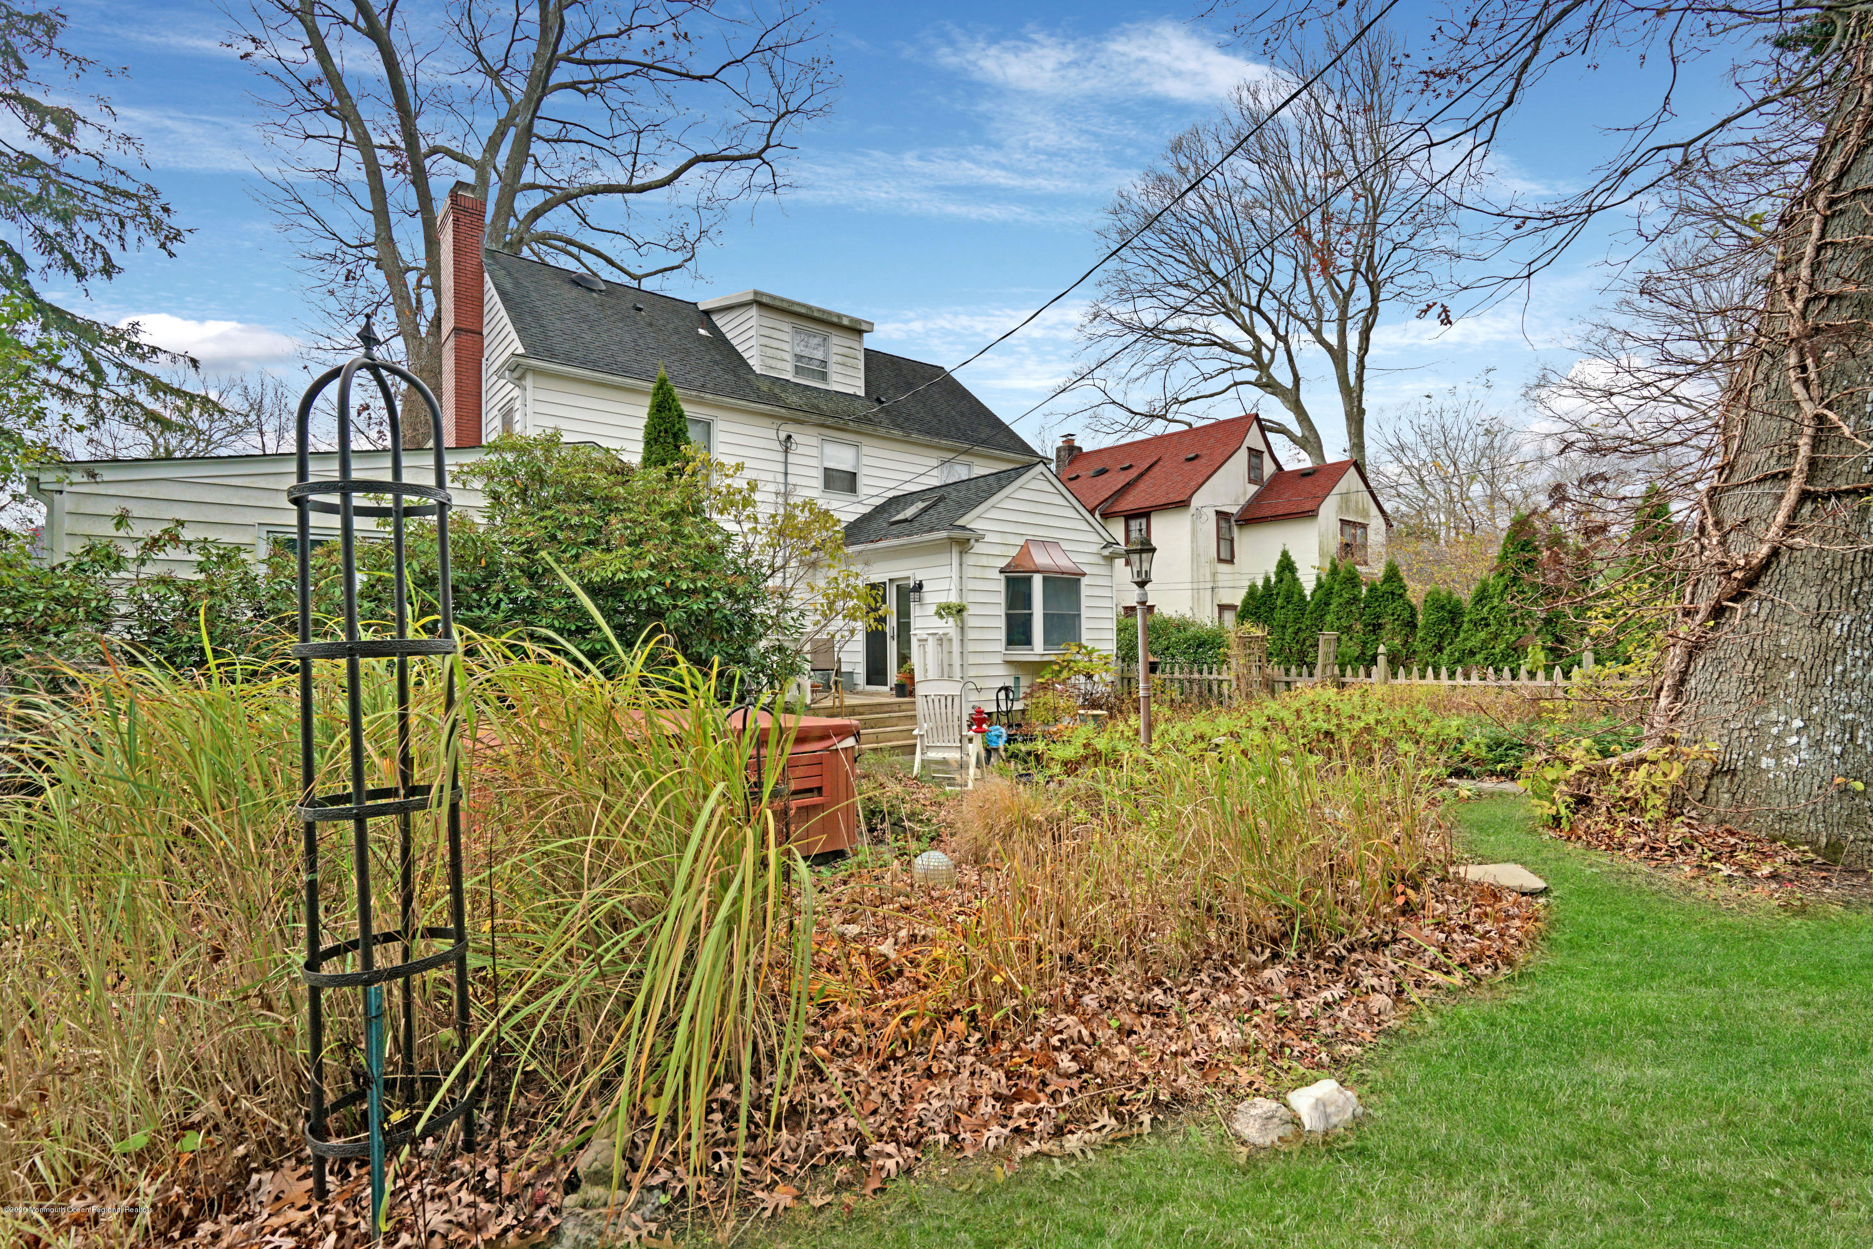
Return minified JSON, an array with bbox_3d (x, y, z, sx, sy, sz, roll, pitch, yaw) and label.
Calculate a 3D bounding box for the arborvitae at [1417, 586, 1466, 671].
[{"bbox_3d":[8.734,0.596,14.375,0.750,2.510,0.750,-1,-1,0],"label":"arborvitae"}]

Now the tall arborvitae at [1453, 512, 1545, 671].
[{"bbox_3d":[9.396,-0.019,13.762,1.391,3.701,1.391,-1,-1,0],"label":"tall arborvitae"}]

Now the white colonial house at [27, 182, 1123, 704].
[{"bbox_3d":[-4.947,-2.945,16.284,16.600,9.850,10.800,0,-2,-40],"label":"white colonial house"}]

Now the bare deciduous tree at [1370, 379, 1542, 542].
[{"bbox_3d":[26.400,-5.106,41.851,7.949,14.759,7.949,-1,-1,0],"label":"bare deciduous tree"}]

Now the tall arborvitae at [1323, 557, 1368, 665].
[{"bbox_3d":[7.610,0.332,15.369,0.790,3.102,0.790,-1,-1,0],"label":"tall arborvitae"}]

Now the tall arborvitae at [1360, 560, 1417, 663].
[{"bbox_3d":[8.178,0.354,14.969,0.924,3.030,0.924,-1,-1,0],"label":"tall arborvitae"}]

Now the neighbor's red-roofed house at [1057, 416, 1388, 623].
[{"bbox_3d":[8.372,-2.575,29.000,8.500,9.650,11.200,0,-2,-40],"label":"neighbor's red-roofed house"}]

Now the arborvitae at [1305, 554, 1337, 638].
[{"bbox_3d":[7.918,0.259,16.767,0.758,3.297,0.758,-1,-1,0],"label":"arborvitae"}]

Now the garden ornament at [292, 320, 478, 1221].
[{"bbox_3d":[-1.586,0.337,2.374,0.400,2.420,0.400,-2,-1,0],"label":"garden ornament"}]

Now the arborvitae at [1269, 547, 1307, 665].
[{"bbox_3d":[6.881,0.209,16.266,0.804,3.400,0.804,-1,-1,0],"label":"arborvitae"}]

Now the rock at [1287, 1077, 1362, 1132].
[{"bbox_3d":[1.167,1.452,2.510,0.220,0.120,0.160,0,-1,-6],"label":"rock"}]

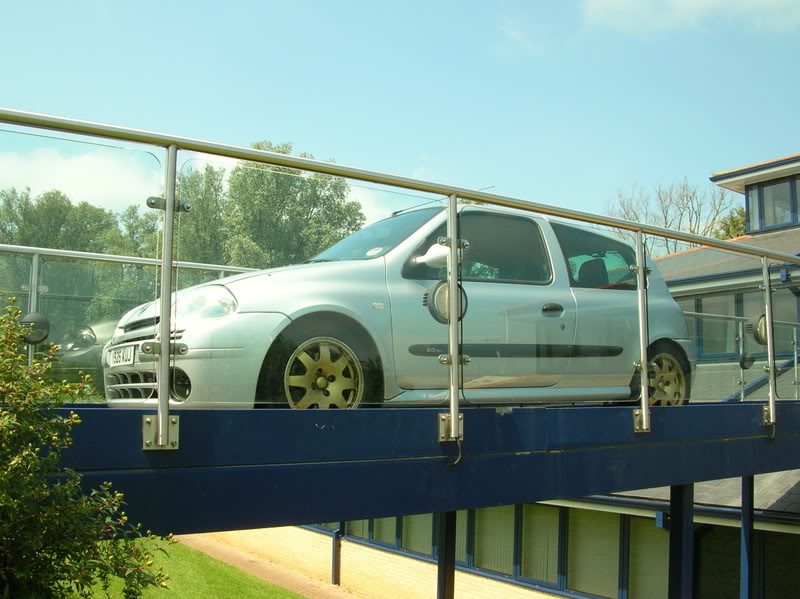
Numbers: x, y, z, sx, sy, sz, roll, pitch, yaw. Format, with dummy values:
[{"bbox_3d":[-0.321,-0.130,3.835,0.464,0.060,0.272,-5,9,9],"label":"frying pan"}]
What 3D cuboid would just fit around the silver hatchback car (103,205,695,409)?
[{"bbox_3d":[0.173,0.118,5.030,3.780,1.420,1.710,5,-9,-34],"label":"silver hatchback car"}]

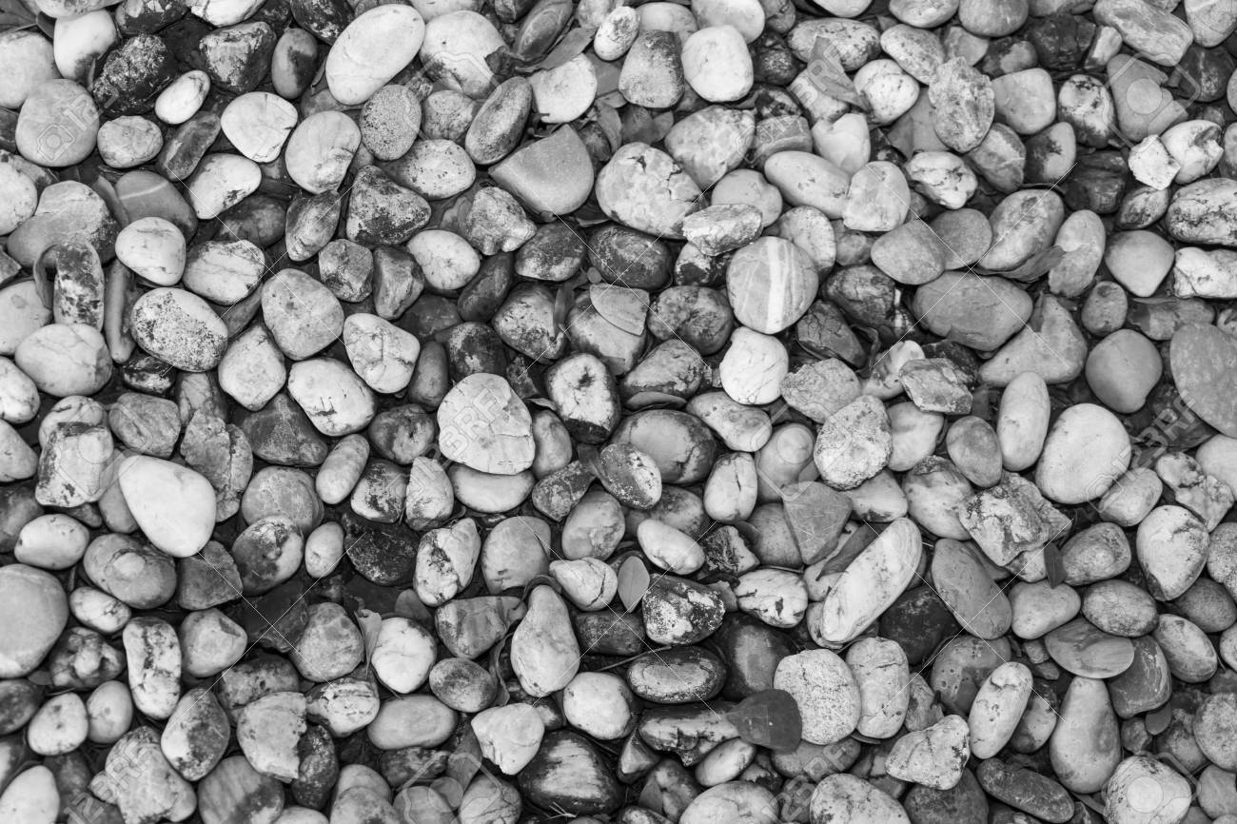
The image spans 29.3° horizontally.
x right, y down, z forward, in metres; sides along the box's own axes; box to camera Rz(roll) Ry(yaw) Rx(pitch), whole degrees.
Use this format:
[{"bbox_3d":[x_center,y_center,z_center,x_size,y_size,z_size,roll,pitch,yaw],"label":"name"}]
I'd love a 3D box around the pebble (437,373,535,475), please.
[{"bbox_3d":[-0.067,0.006,1.200,0.049,0.027,0.051,0,76,0],"label":"pebble"}]

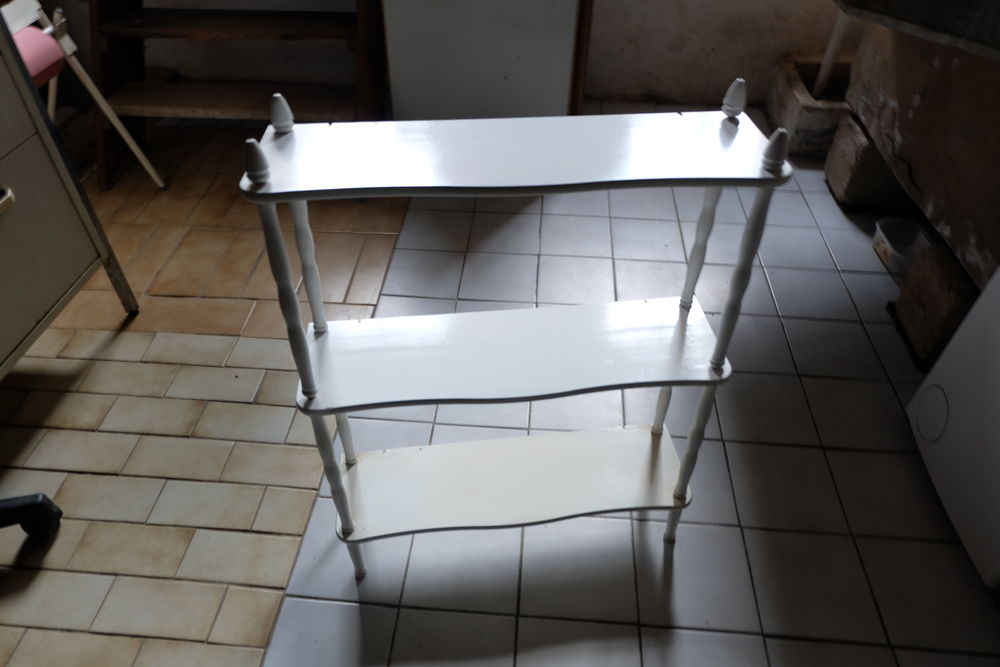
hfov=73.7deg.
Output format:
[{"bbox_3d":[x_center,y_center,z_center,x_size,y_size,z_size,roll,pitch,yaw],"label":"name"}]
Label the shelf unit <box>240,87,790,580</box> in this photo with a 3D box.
[{"bbox_3d":[0.022,0.053,1.005,0.611,0.798,0.191,-4,39,-5],"label":"shelf unit"}]

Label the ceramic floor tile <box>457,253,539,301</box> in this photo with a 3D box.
[{"bbox_3d":[0.001,-0.149,1.780,0.199,0.009,0.199,3,44,3],"label":"ceramic floor tile"}]

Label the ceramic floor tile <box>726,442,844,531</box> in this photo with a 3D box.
[{"bbox_3d":[0.559,0.302,1.313,0.198,0.009,0.198,3,43,4],"label":"ceramic floor tile"}]

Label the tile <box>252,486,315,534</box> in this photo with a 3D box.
[{"bbox_3d":[-0.409,0.340,1.273,0.096,0.009,0.097,3,43,4],"label":"tile"}]

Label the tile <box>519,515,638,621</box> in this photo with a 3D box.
[{"bbox_3d":[0.140,0.419,1.193,0.202,0.010,0.192,3,44,3],"label":"tile"}]

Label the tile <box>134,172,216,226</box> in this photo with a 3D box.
[{"bbox_3d":[-0.983,-0.412,2.043,0.147,0.010,0.294,2,44,1],"label":"tile"}]

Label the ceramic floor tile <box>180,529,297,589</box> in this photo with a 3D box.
[{"bbox_3d":[-0.464,0.402,1.192,0.197,0.010,0.097,3,44,3],"label":"ceramic floor tile"}]

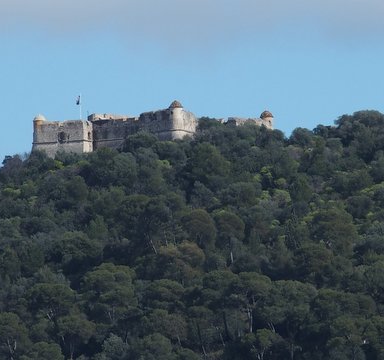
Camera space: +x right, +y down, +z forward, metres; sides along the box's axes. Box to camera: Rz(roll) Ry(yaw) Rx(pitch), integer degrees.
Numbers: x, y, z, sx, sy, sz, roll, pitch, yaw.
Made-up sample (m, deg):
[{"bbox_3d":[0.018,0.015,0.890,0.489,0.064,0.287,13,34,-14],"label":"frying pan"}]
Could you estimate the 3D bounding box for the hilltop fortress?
[{"bbox_3d":[-15.950,-18.780,1680.000,72.700,17.800,61.400,-4,-5,38],"label":"hilltop fortress"}]

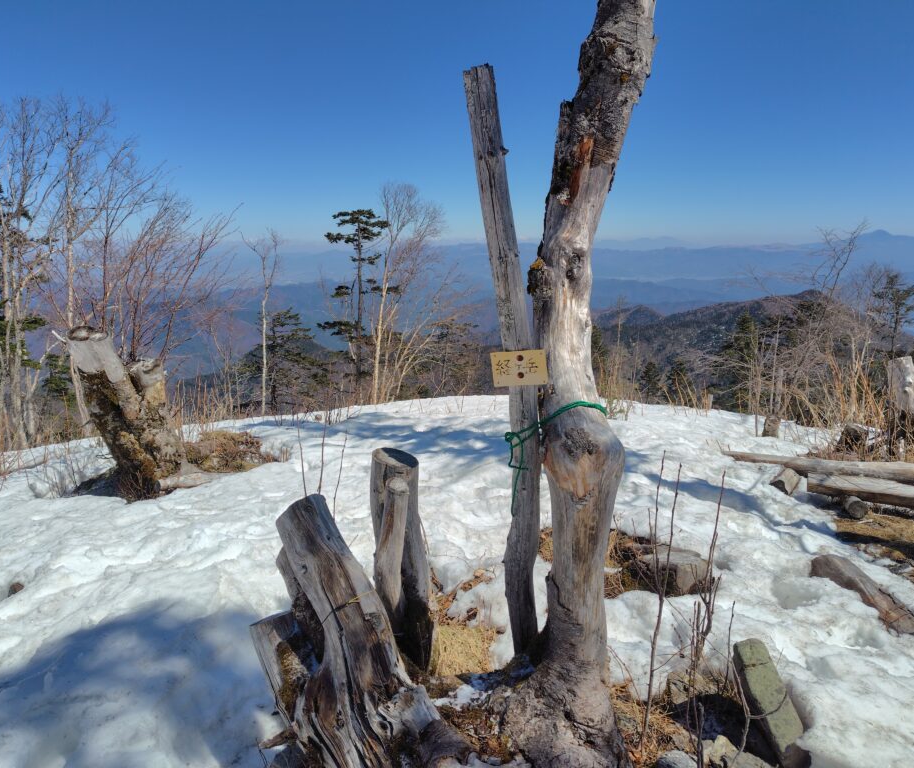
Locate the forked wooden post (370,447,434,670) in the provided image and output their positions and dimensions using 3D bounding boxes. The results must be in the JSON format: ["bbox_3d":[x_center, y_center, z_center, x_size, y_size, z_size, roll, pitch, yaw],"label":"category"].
[{"bbox_3d":[-0.195,0.630,2.385,0.206,0.842,0.200,-1,12,-5],"label":"forked wooden post"}]

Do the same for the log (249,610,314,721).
[{"bbox_3d":[-0.500,0.880,2.065,0.160,0.400,0.160,-10,17,2],"label":"log"}]

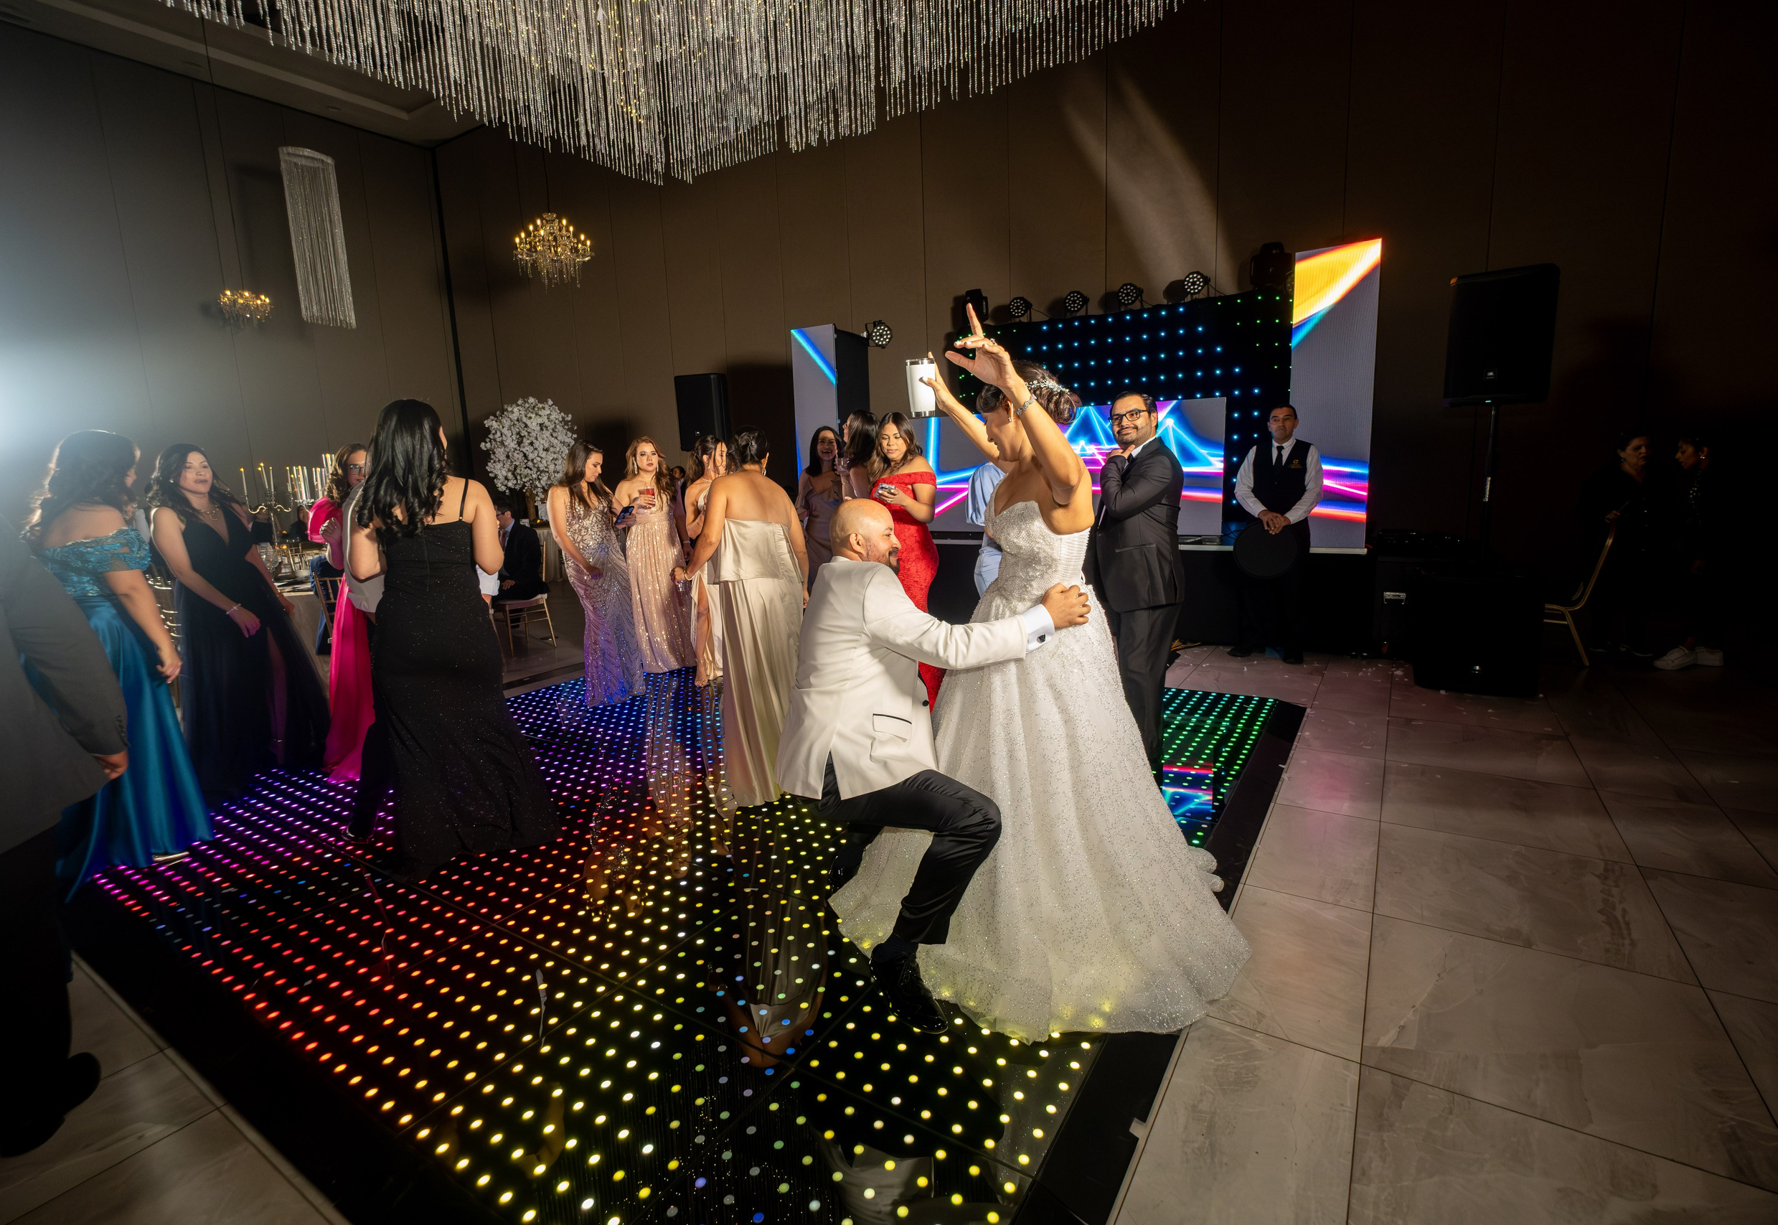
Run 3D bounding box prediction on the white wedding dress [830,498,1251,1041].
[{"bbox_3d":[0.432,0.301,2.517,1.220,1.320,1.150,-4,10,-11],"label":"white wedding dress"}]

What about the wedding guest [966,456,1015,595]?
[{"bbox_3d":[0.615,-0.156,3.990,0.500,1.680,0.380,-5,11,-17],"label":"wedding guest"}]

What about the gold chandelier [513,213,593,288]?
[{"bbox_3d":[-3.626,-3.909,8.813,0.790,0.740,0.790,4,12,32],"label":"gold chandelier"}]

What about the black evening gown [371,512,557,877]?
[{"bbox_3d":[-1.665,0.246,3.111,0.550,1.300,0.560,-8,12,-29],"label":"black evening gown"}]

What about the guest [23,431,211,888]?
[{"bbox_3d":[-2.896,0.169,3.039,0.500,1.640,0.540,3,11,26],"label":"guest"}]

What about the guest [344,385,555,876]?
[{"bbox_3d":[-1.673,0.073,3.092,0.680,1.690,0.560,-7,11,-26],"label":"guest"}]

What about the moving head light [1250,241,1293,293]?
[{"bbox_3d":[3.077,-2.763,6.554,0.310,0.370,0.280,4,12,32],"label":"moving head light"}]

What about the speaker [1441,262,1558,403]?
[{"bbox_3d":[3.573,-1.583,4.794,0.450,0.705,0.380,4,11,32],"label":"speaker"}]

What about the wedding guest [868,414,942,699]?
[{"bbox_3d":[0.035,-0.138,4.040,0.460,1.670,0.380,5,13,36],"label":"wedding guest"}]

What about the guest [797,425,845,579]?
[{"bbox_3d":[-0.418,-0.443,5.792,0.460,1.709,0.360,-5,10,-14],"label":"guest"}]

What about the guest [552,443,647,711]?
[{"bbox_3d":[-1.841,-0.253,5.175,0.460,1.630,0.460,8,14,43],"label":"guest"}]

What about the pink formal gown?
[{"bbox_3d":[-2.477,0.117,4.015,0.480,1.360,0.520,4,11,33],"label":"pink formal gown"}]

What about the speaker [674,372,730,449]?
[{"bbox_3d":[-1.794,-1.933,7.849,0.430,0.700,0.360,1,11,17],"label":"speaker"}]

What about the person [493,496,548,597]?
[{"bbox_3d":[-3.262,-0.269,6.653,0.480,1.270,0.760,4,12,32],"label":"person"}]

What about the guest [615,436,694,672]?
[{"bbox_3d":[-1.717,-0.421,5.939,0.500,1.680,0.420,-4,10,-11],"label":"guest"}]

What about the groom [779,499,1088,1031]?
[{"bbox_3d":[0.102,0.330,2.398,0.800,1.330,0.760,-6,11,-21],"label":"groom"}]

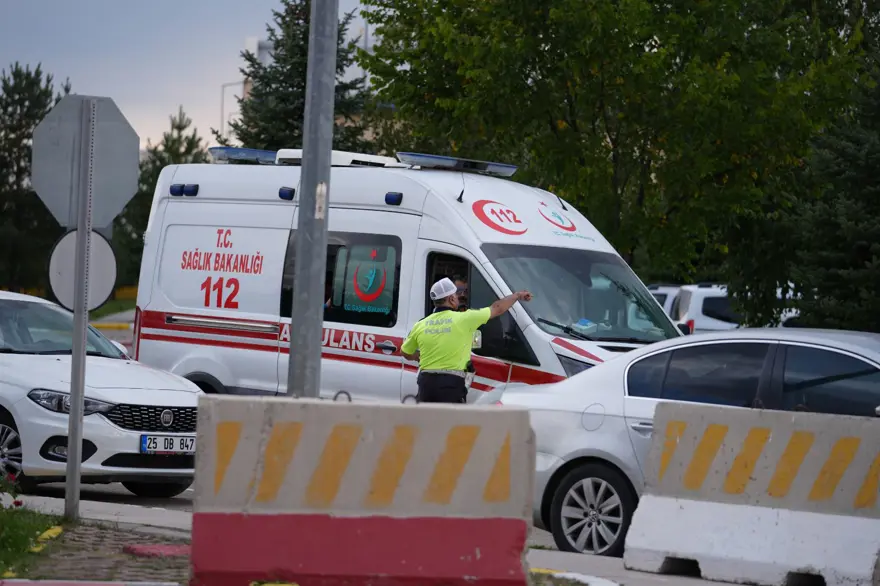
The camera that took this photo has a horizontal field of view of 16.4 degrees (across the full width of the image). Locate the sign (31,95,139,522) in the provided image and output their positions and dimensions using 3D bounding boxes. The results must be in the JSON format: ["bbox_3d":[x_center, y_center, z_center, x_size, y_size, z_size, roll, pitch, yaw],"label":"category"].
[{"bbox_3d":[-2.083,0.093,17.700,0.770,2.470,0.100,2,0,-41],"label":"sign"}]

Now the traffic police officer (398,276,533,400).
[{"bbox_3d":[0.201,0.764,23.200,0.860,1.760,0.500,3,0,27],"label":"traffic police officer"}]

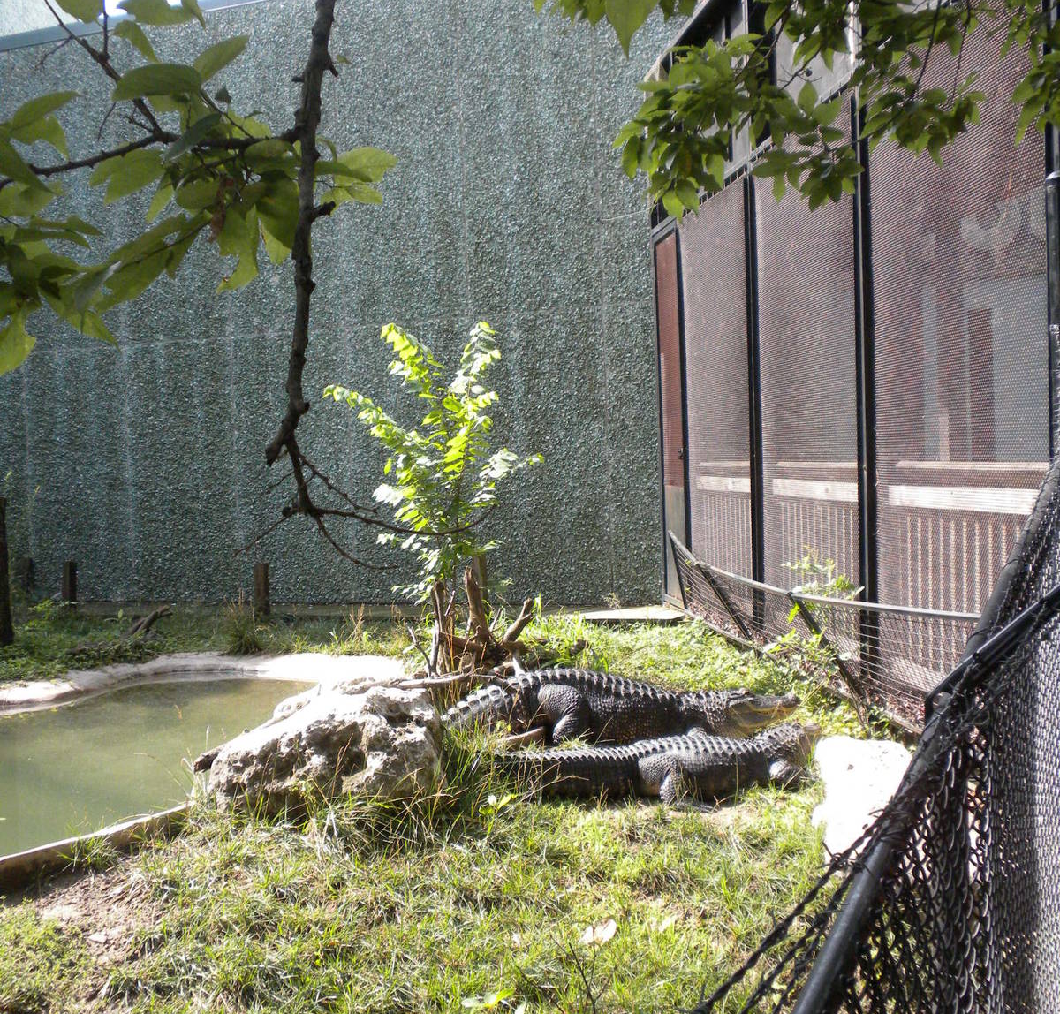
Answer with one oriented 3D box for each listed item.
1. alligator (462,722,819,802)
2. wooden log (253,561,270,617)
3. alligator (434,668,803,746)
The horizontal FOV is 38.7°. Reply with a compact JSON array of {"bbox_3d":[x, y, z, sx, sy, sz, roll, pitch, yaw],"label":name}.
[{"bbox_3d":[0.250,0.893,5.480,1.600,0.230,0.460,-2,2,-11],"label":"alligator"},{"bbox_3d":[-1.883,0.582,10.600,0.110,0.400,0.110,-2,2,-15],"label":"wooden log"},{"bbox_3d":[0.180,0.843,6.330,1.900,0.280,0.480,-2,2,-4],"label":"alligator"}]

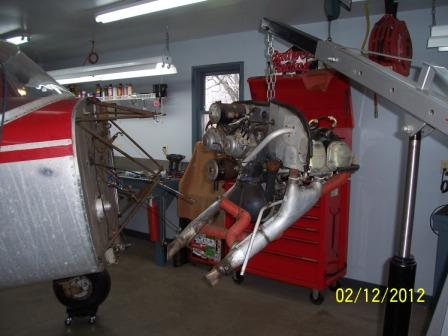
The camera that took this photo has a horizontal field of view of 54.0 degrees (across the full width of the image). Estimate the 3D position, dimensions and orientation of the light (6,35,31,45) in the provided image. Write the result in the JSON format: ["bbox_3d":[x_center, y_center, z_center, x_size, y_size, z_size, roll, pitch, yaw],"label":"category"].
[{"bbox_3d":[-2.190,-1.149,4.164,1.220,0.090,0.140,4,7,37],"label":"light"}]

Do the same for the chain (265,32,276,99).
[{"bbox_3d":[0.249,-0.551,2.400,0.060,0.380,0.050,4,7,37],"label":"chain"}]

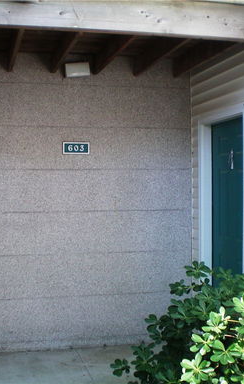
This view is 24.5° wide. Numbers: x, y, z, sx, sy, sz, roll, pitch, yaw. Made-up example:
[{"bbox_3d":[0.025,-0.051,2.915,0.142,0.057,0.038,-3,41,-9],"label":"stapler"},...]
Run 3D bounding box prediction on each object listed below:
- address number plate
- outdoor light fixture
[{"bbox_3d":[-0.437,-0.416,5.389,0.256,0.120,0.020,-1,1,-13],"label":"address number plate"},{"bbox_3d":[-0.423,-1.146,5.331,0.230,0.125,0.110,-5,2,-13],"label":"outdoor light fixture"}]

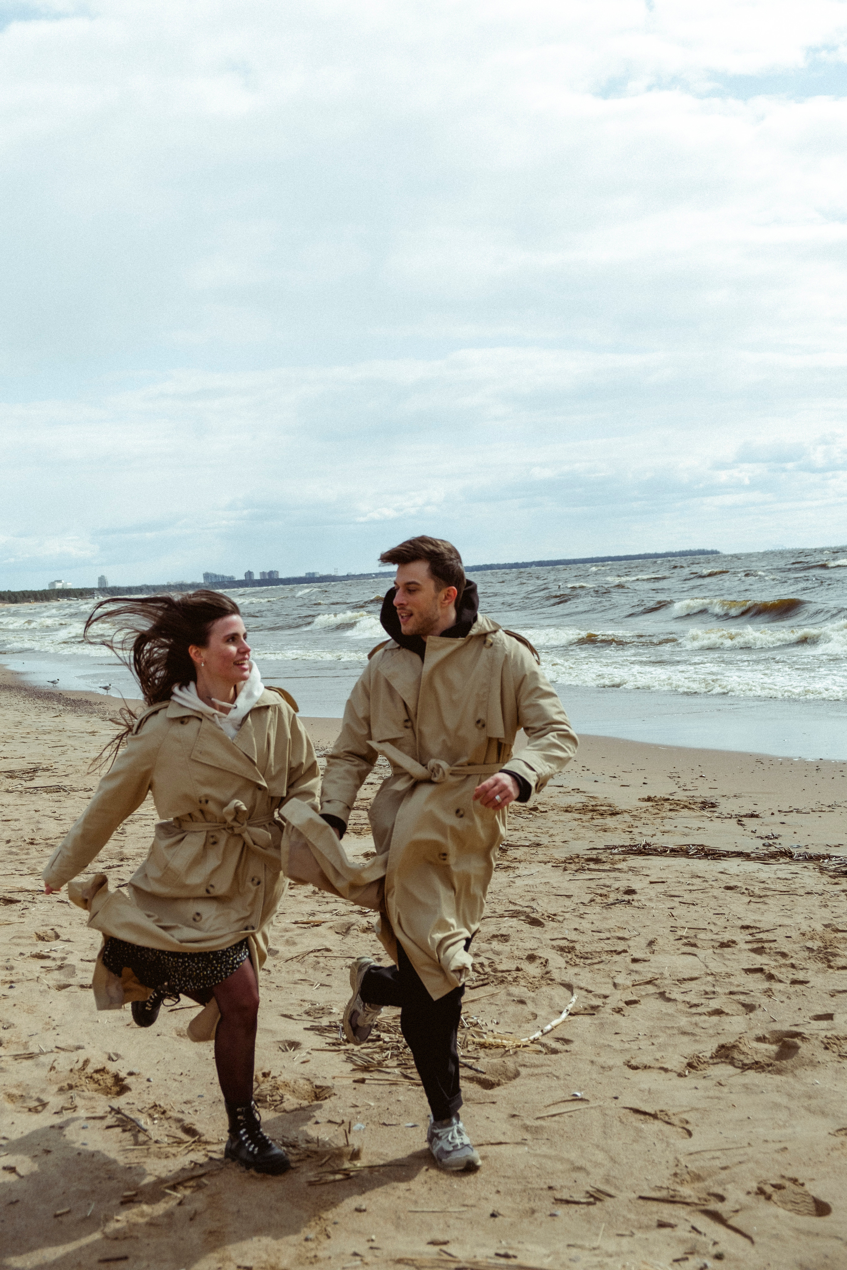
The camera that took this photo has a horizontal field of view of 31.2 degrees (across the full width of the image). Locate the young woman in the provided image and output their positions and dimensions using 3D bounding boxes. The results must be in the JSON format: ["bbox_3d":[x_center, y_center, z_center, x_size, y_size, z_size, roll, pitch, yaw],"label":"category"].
[{"bbox_3d":[-0.688,0.684,4.380,0.740,1.615,0.740,-5,2,-20],"label":"young woman"}]

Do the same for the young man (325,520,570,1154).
[{"bbox_3d":[0.068,0.582,4.300,0.710,1.725,0.720,-4,2,-4],"label":"young man"}]

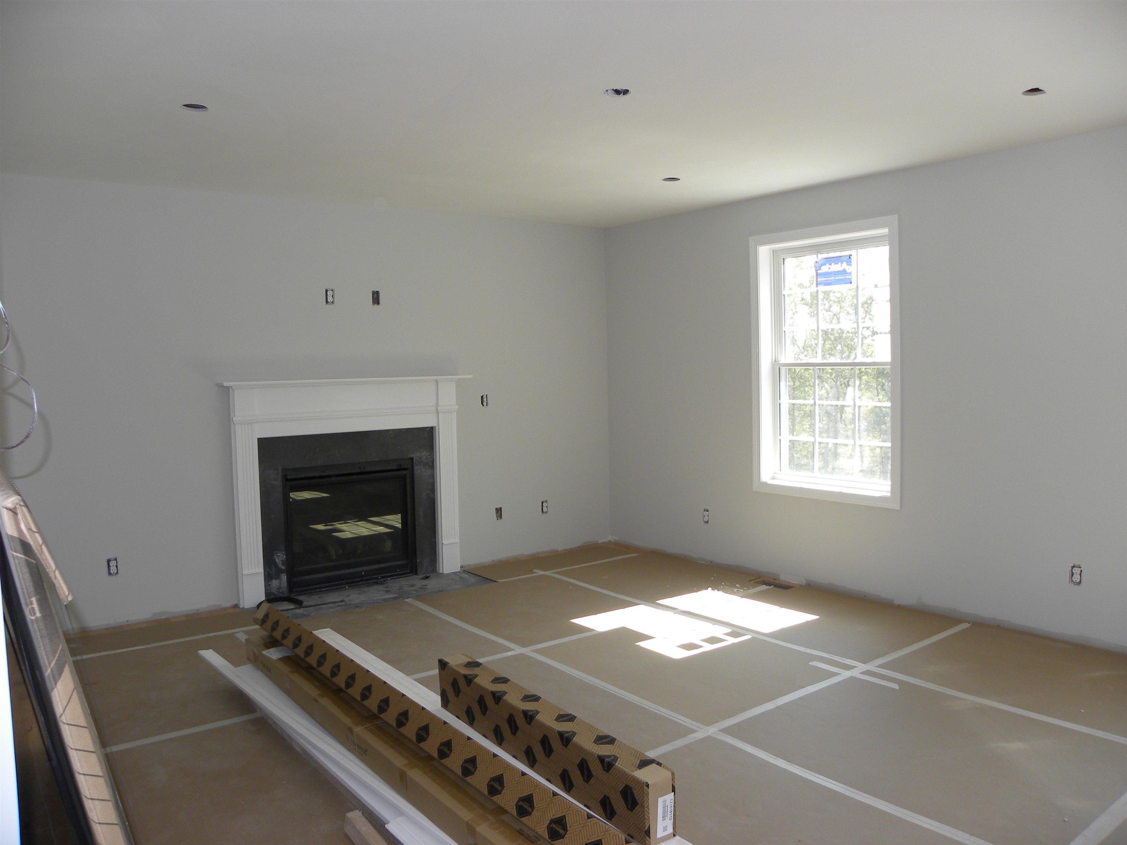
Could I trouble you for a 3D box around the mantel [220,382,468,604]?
[{"bbox_3d":[-1.283,0.386,5.274,1.587,1.308,0.159,-4,5,-37],"label":"mantel"}]

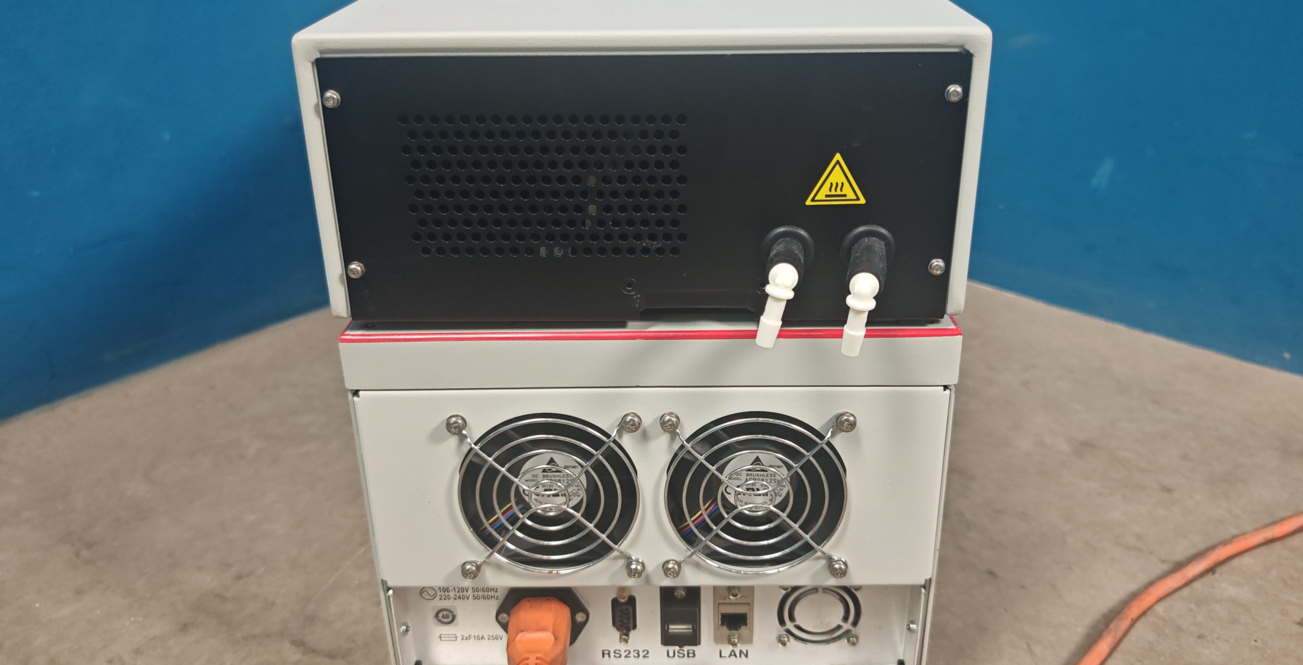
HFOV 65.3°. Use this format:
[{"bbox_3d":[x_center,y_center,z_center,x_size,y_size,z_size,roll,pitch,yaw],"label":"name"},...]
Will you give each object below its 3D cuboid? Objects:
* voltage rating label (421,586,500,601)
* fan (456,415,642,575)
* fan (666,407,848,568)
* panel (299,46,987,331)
[{"bbox_3d":[-0.089,0.122,0.475,0.037,0.009,0.001,0,24,1],"label":"voltage rating label"},{"bbox_3d":[-0.043,0.065,0.439,0.080,0.080,0.028,0,24,1],"label":"fan"},{"bbox_3d":[0.044,0.064,0.436,0.080,0.080,0.028,0,24,1],"label":"fan"},{"bbox_3d":[-0.002,-0.053,0.385,0.235,0.102,0.005,0,24,1],"label":"panel"}]

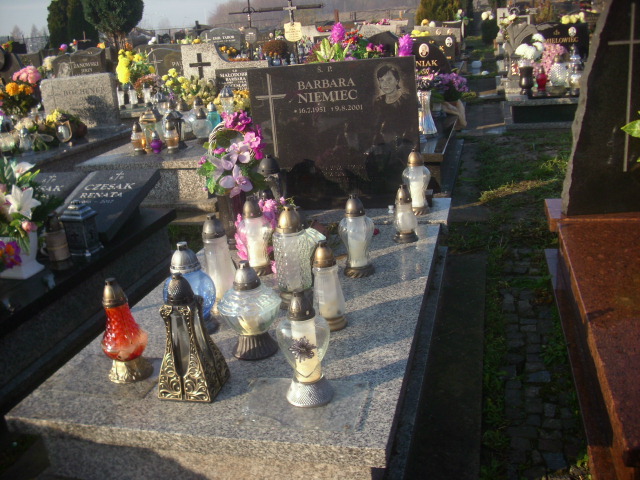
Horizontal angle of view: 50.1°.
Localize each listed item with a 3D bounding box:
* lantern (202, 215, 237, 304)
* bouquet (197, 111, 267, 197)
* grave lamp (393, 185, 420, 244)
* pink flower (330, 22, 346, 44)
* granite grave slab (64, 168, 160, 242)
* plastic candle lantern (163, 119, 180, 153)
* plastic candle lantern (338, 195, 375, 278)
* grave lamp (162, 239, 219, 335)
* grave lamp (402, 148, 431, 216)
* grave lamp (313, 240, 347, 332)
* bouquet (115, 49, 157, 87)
[{"bbox_3d":[-0.337,0.082,2.282,0.105,0.345,0.105,0,18,14],"label":"lantern"},{"bbox_3d":[-0.373,-0.349,2.840,0.300,0.337,0.200,0,18,14],"label":"bouquet"},{"bbox_3d":[0.320,-0.097,2.578,0.094,0.213,0.094,0,24,15],"label":"grave lamp"},{"bbox_3d":[0.127,-1.415,4.700,0.100,0.150,0.100,0,19,15],"label":"pink flower"},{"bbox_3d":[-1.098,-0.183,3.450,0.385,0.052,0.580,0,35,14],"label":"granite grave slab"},{"bbox_3d":[-1.059,-0.737,4.811,0.108,0.221,0.108,0,21,15],"label":"plastic candle lantern"},{"bbox_3d":[0.131,-0.021,2.556,0.137,0.308,0.137,0,18,14],"label":"plastic candle lantern"},{"bbox_3d":[-0.392,0.141,2.100,0.158,0.286,0.158,0,24,15],"label":"grave lamp"},{"bbox_3d":[0.455,-0.273,3.194,0.133,0.305,0.133,0,18,14],"label":"grave lamp"},{"bbox_3d":[0.031,0.137,2.122,0.090,0.278,0.090,-6,17,0],"label":"grave lamp"},{"bbox_3d":[-1.888,-1.755,7.000,0.400,0.400,0.350,0,19,15],"label":"bouquet"}]

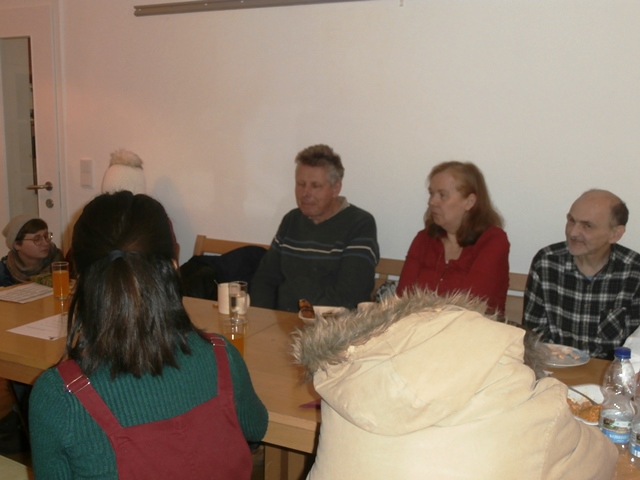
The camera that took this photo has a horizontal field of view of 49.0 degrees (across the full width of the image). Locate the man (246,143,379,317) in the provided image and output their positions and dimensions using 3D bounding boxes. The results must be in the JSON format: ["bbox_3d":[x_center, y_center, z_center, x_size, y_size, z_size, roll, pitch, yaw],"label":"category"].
[{"bbox_3d":[-0.063,0.308,2.683,0.540,1.316,0.670,7,11,27],"label":"man"}]

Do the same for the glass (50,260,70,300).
[{"bbox_3d":[-0.961,0.155,2.607,0.064,0.130,0.064,7,11,27],"label":"glass"}]

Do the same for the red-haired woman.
[{"bbox_3d":[0.417,0.381,2.447,0.460,1.275,0.650,7,11,27],"label":"red-haired woman"}]

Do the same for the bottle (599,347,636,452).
[{"bbox_3d":[0.634,0.341,1.469,0.069,0.227,0.069,7,11,27],"label":"bottle"}]

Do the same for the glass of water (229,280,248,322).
[{"bbox_3d":[-0.278,0.210,2.395,0.063,0.126,0.063,1,10,0],"label":"glass of water"}]

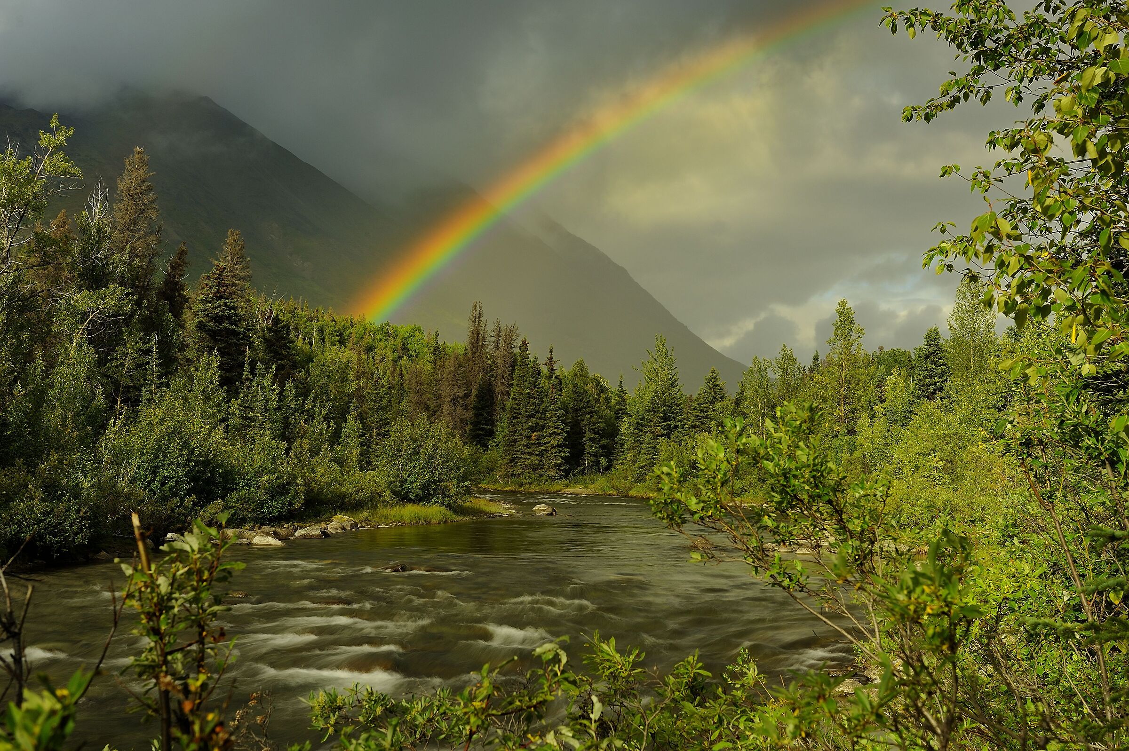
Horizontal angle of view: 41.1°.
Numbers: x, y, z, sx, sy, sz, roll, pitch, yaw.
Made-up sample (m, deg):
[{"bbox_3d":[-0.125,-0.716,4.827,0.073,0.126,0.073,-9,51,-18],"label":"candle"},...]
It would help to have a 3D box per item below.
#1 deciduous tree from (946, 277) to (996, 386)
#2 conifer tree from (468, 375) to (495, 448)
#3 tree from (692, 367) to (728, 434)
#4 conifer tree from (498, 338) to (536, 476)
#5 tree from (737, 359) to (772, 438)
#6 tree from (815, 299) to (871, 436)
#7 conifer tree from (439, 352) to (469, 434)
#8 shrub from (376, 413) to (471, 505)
[{"bbox_3d":[16.780,0.290,62.000,2.180,8.680,2.180,0,-1,0],"label":"deciduous tree"},{"bbox_3d":[-4.630,2.760,84.000,1.820,5.560,1.820,0,-1,0],"label":"conifer tree"},{"bbox_3d":[8.050,2.510,83.000,2.730,5.930,2.730,0,-1,0],"label":"tree"},{"bbox_3d":[-2.570,1.830,82.000,2.310,7.740,2.310,0,-1,0],"label":"conifer tree"},{"bbox_3d":[9.480,2.110,75.000,1.930,6.110,1.930,0,-1,0],"label":"tree"},{"bbox_3d":[12.230,0.700,66.000,2.440,8.080,2.440,0,-1,0],"label":"tree"},{"bbox_3d":[-5.930,2.090,80.000,1.880,6.660,1.880,0,-1,0],"label":"conifer tree"},{"bbox_3d":[-5.290,3.180,56.000,3.450,3.380,3.450,0,-1,0],"label":"shrub"}]

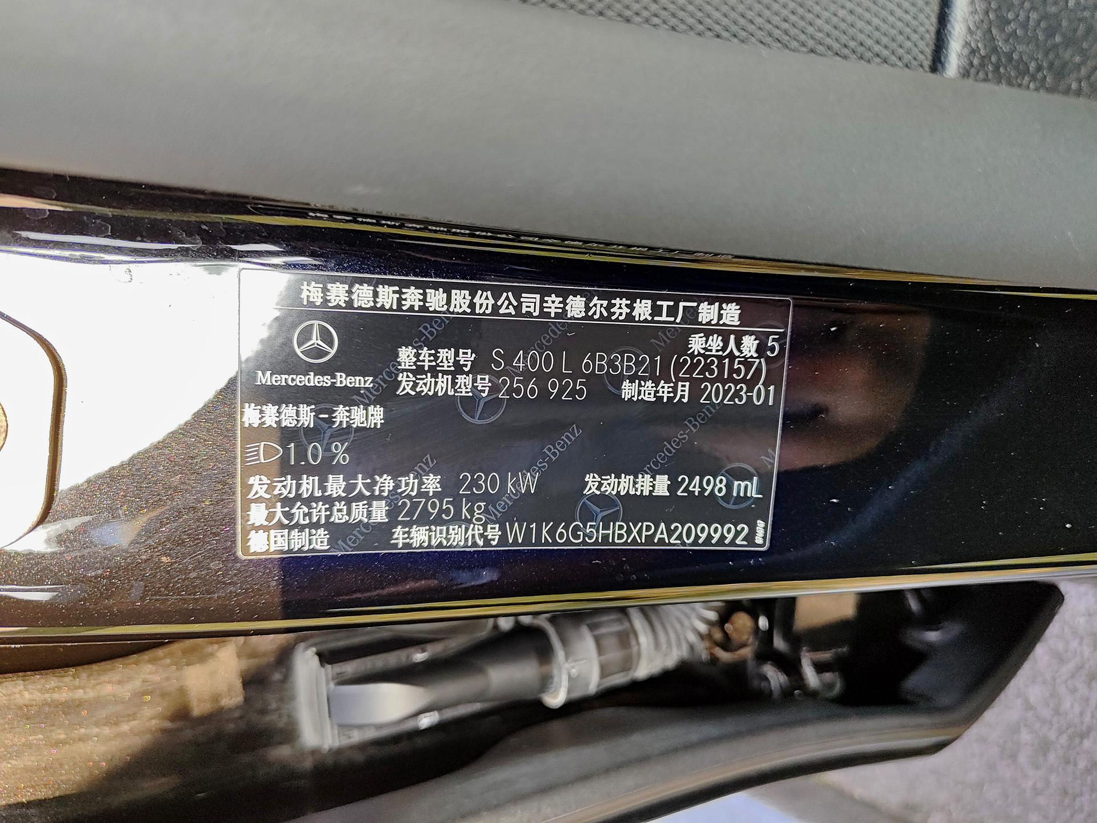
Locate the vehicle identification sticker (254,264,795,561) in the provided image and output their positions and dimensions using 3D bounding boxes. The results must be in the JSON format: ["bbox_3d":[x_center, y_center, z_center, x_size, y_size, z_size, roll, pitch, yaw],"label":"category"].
[{"bbox_3d":[-0.004,0.002,0.156,0.001,0.112,0.056,-142,54,-76],"label":"vehicle identification sticker"}]

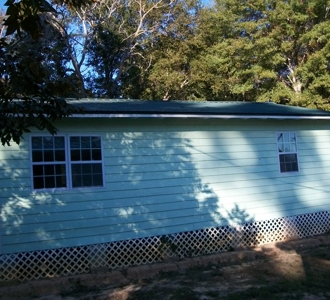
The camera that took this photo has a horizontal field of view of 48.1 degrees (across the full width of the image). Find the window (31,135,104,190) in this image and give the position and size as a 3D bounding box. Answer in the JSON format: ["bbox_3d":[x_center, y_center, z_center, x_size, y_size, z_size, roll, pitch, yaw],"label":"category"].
[{"bbox_3d":[-2.094,0.249,8.011,1.571,1.210,0.100,-2,-6,-25],"label":"window"}]

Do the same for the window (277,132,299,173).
[{"bbox_3d":[3.542,0.077,10.617,0.762,1.185,0.100,-2,-6,-25],"label":"window"}]

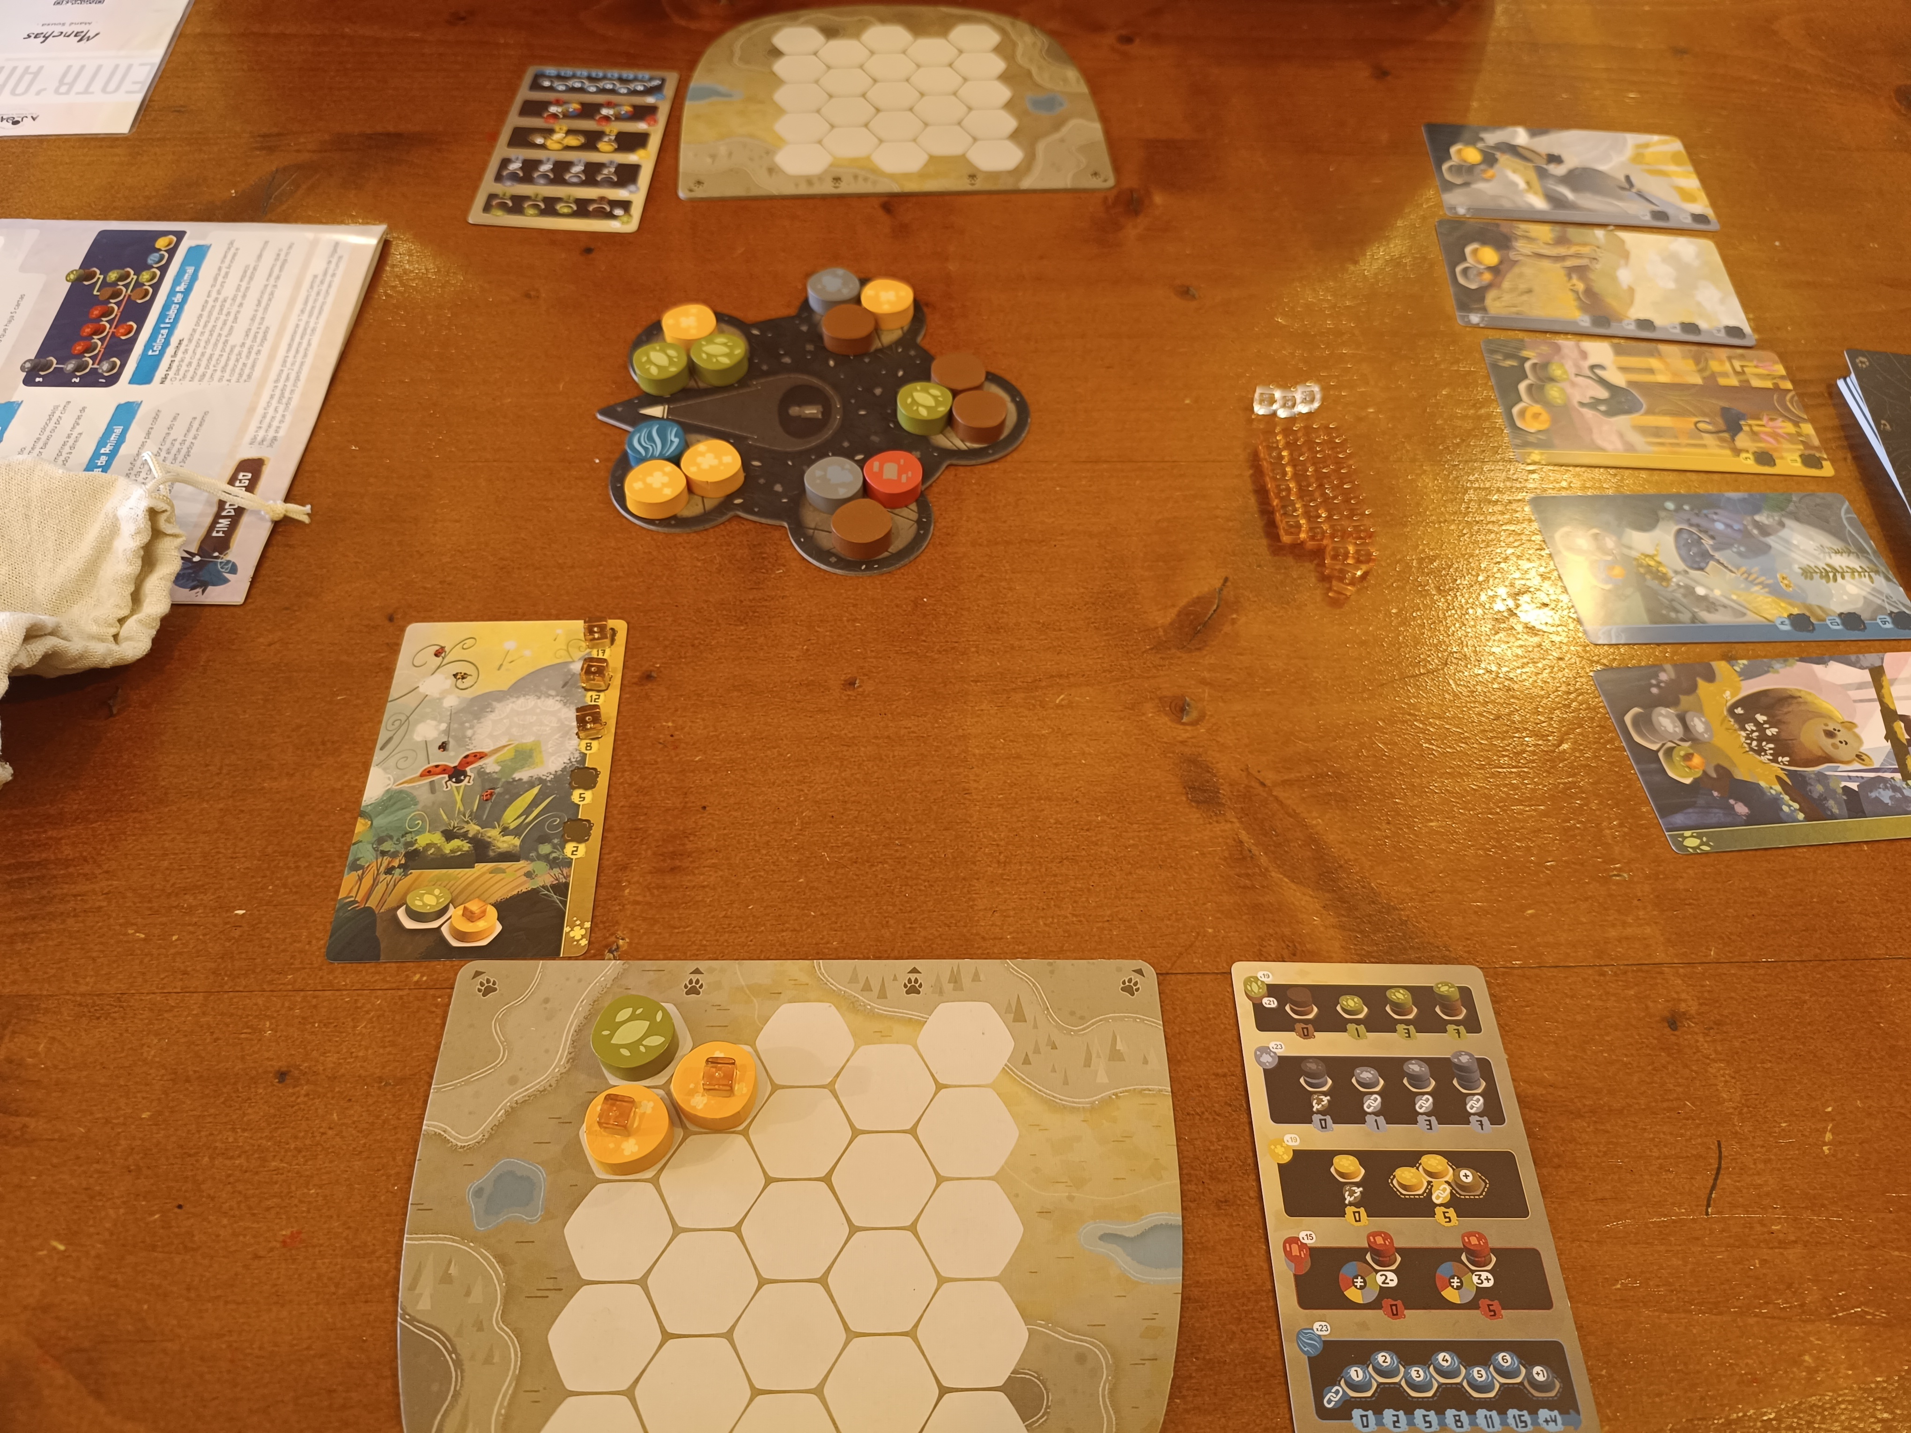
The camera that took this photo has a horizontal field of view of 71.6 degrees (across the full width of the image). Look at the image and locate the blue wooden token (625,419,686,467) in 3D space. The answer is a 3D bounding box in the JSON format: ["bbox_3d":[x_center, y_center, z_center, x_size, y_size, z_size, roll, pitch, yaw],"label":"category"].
[{"bbox_3d":[-0.106,-0.095,0.472,0.020,0.008,0.020,1,55,-1],"label":"blue wooden token"}]

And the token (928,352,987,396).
[{"bbox_3d":[0.001,-0.126,0.497,0.020,0.008,0.020,1,55,-1],"label":"token"}]

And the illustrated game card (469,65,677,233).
[{"bbox_3d":[-0.165,-0.251,0.585,0.070,0.001,0.120,2,55,-1],"label":"illustrated game card"}]

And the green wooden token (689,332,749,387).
[{"bbox_3d":[-0.089,-0.134,0.499,0.020,0.008,0.020,1,55,-1],"label":"green wooden token"}]

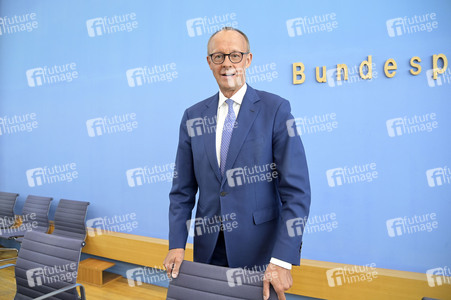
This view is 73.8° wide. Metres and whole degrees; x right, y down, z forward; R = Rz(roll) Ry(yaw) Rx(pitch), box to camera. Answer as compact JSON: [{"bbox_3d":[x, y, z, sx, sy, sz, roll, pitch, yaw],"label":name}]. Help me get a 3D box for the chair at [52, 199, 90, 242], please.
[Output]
[{"bbox_3d":[-1.968,1.038,3.468,0.530,0.840,0.570,0,-1,24],"label":"chair"}]

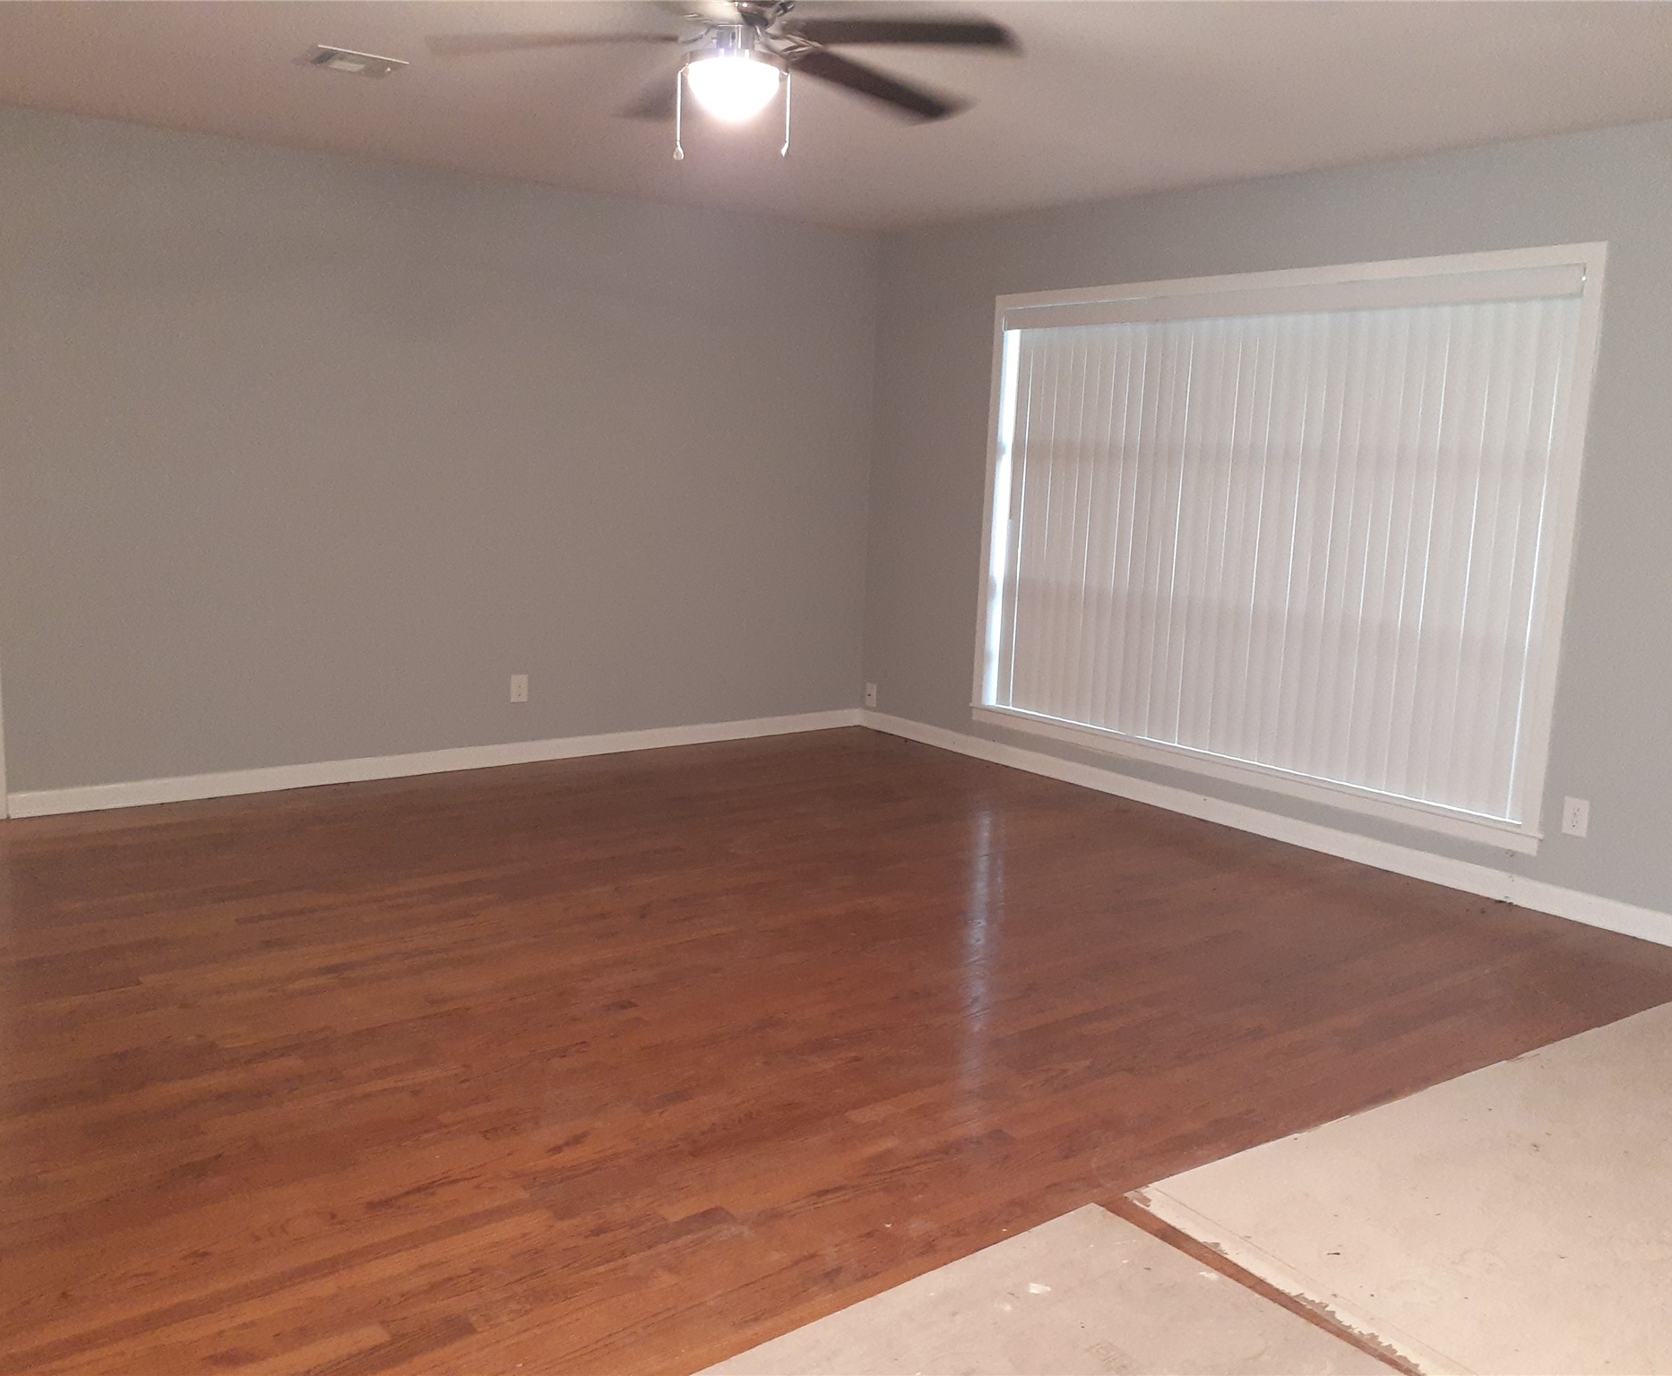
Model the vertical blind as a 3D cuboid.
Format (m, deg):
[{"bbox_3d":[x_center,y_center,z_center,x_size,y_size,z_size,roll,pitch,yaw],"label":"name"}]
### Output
[{"bbox_3d":[1.520,-0.594,5.539,0.090,1.755,2.510,-5,12,-38],"label":"vertical blind"}]

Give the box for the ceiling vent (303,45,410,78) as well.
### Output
[{"bbox_3d":[-1.377,-1.778,4.071,0.265,0.030,0.230,-5,12,-38],"label":"ceiling vent"}]

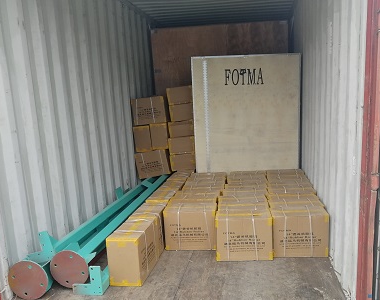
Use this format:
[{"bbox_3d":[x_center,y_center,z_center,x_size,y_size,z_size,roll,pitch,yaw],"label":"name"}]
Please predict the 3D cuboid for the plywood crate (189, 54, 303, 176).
[{"bbox_3d":[0.782,-0.354,4.573,1.371,1.871,0.900,-2,9,4],"label":"plywood crate"}]

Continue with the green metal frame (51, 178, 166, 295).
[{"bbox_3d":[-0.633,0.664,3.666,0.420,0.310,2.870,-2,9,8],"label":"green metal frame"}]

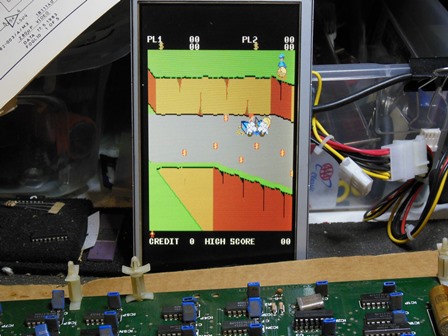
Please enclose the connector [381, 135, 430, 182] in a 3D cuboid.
[{"bbox_3d":[0.112,-0.006,0.531,0.029,0.024,0.011,-10,12,-29],"label":"connector"}]

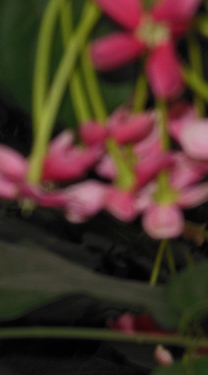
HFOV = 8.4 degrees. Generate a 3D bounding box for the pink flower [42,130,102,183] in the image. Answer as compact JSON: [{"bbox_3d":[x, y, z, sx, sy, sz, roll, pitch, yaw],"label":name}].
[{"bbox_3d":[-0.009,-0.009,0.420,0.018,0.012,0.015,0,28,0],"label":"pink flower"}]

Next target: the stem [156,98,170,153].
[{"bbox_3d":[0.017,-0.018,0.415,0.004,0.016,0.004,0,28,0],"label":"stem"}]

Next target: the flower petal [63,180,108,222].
[{"bbox_3d":[-0.005,0.004,0.410,0.013,0.010,0.011,0,28,0],"label":"flower petal"}]

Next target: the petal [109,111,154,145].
[{"bbox_3d":[0.008,-0.018,0.415,0.013,0.008,0.008,0,28,0],"label":"petal"}]

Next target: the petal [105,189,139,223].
[{"bbox_3d":[0.005,0.005,0.410,0.010,0.009,0.007,0,28,0],"label":"petal"}]

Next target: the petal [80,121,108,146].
[{"bbox_3d":[-0.003,-0.016,0.415,0.009,0.006,0.008,0,28,0],"label":"petal"}]

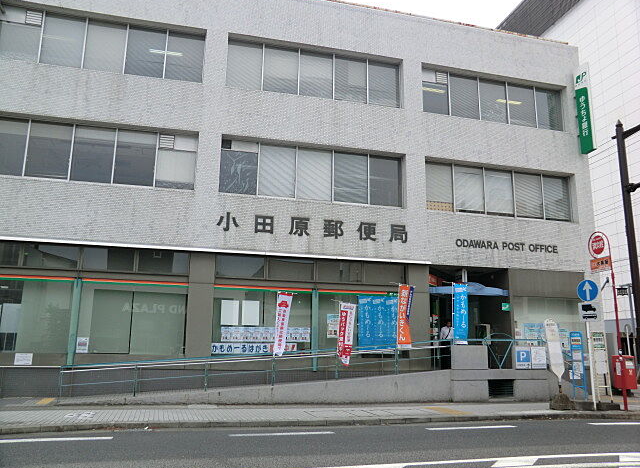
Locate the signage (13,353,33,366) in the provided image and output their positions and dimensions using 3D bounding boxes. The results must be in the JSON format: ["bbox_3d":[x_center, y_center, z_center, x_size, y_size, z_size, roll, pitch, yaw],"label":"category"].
[{"bbox_3d":[-8.609,3.653,15.604,0.485,0.331,0.030,4,-13,-14],"label":"signage"}]

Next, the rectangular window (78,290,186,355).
[{"bbox_3d":[-5.491,2.634,15.924,2.951,1.855,0.100,4,-12,-14],"label":"rectangular window"}]

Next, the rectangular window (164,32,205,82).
[{"bbox_3d":[-4.734,-6.194,18.883,1.307,1.756,0.100,4,-13,-14],"label":"rectangular window"}]

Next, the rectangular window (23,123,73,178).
[{"bbox_3d":[-7.690,-2.377,15.257,1.174,1.670,0.100,4,-9,-15],"label":"rectangular window"}]

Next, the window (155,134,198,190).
[{"bbox_3d":[-4.582,-2.319,17.152,1.229,1.824,0.100,4,-12,-14],"label":"window"}]

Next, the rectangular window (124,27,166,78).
[{"bbox_3d":[-5.696,-5.965,17.602,1.245,1.794,0.100,4,-11,-15],"label":"rectangular window"}]

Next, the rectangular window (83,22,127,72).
[{"bbox_3d":[-6.901,-6.025,17.281,1.250,1.803,0.100,4,-11,-15],"label":"rectangular window"}]

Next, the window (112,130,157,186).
[{"bbox_3d":[-5.776,-2.380,16.842,1.241,1.803,0.100,4,-12,-14],"label":"window"}]

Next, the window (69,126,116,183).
[{"bbox_3d":[-7.342,-2.573,17.420,1.305,1.894,0.100,4,-13,-14],"label":"window"}]

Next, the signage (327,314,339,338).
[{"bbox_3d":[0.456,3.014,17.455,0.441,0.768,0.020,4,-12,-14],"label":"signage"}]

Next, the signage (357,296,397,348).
[{"bbox_3d":[2.026,3.094,18.447,1.478,1.827,0.050,4,-13,-14],"label":"signage"}]

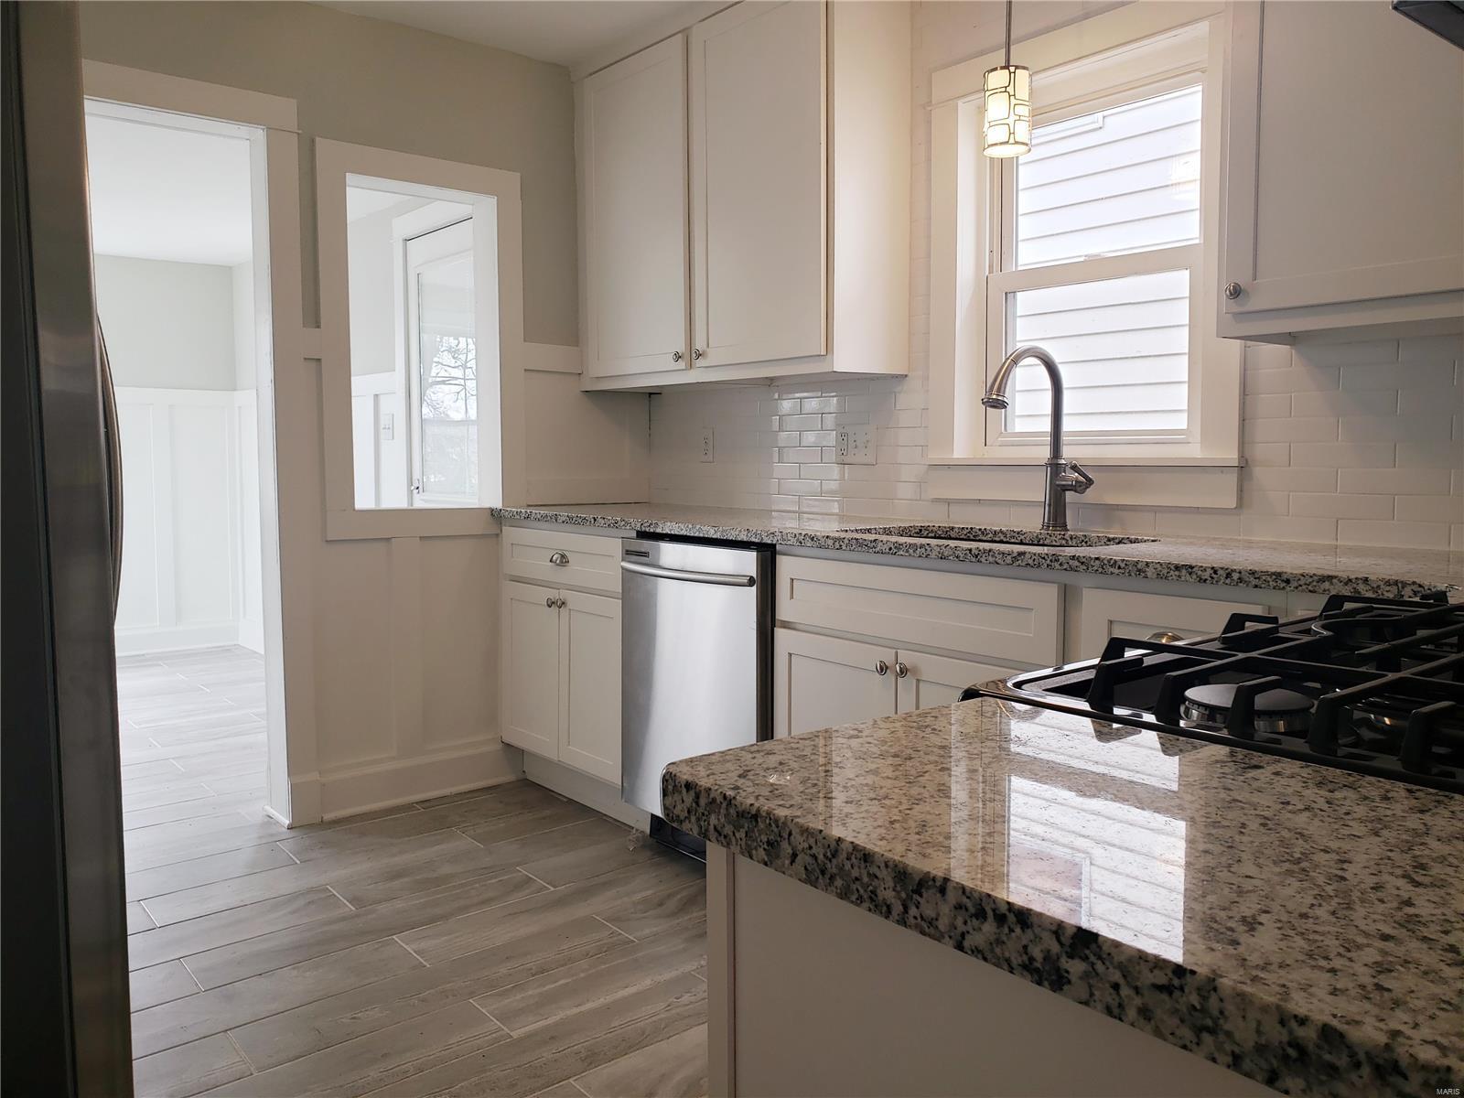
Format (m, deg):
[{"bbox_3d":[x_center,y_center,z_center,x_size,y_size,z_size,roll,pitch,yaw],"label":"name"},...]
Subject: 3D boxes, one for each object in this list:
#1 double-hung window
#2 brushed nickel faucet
[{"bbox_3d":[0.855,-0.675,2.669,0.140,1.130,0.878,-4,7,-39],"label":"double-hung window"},{"bbox_3d":[0.711,-0.248,2.541,0.275,0.422,0.125,-4,7,-39],"label":"brushed nickel faucet"}]

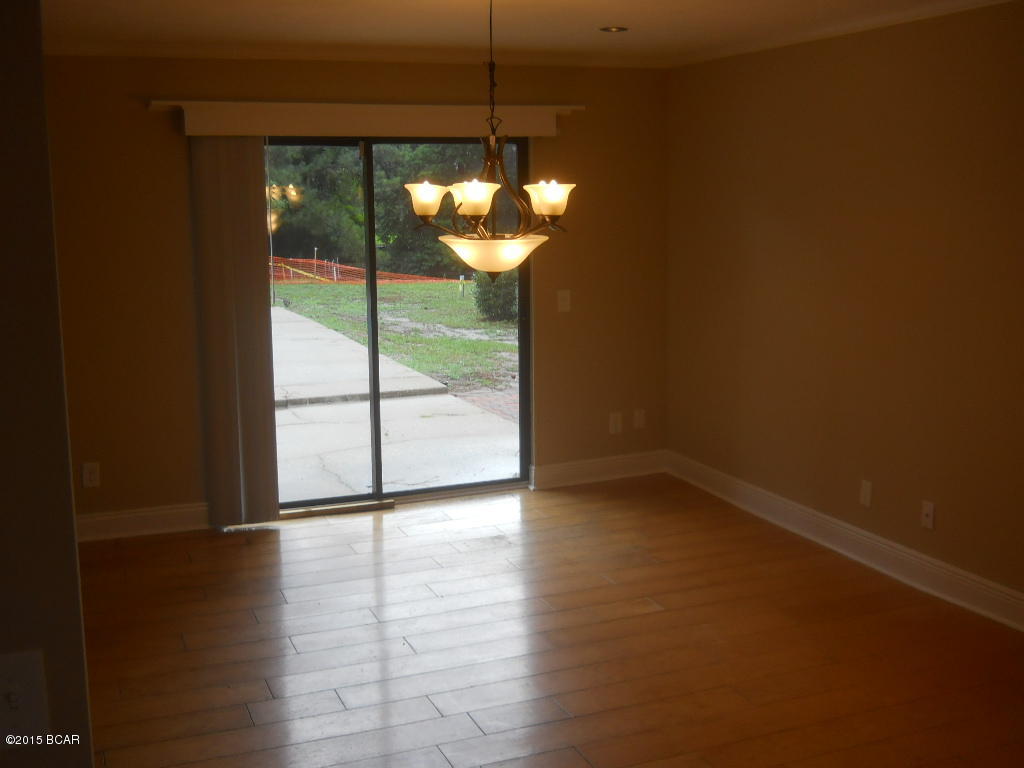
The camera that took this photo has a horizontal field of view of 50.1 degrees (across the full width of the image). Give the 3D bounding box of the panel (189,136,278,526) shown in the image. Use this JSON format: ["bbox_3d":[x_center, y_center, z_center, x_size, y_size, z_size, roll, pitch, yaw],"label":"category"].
[{"bbox_3d":[-1.365,-0.252,5.427,0.360,1.950,0.100,-5,11,-22],"label":"panel"}]

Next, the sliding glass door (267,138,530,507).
[{"bbox_3d":[-0.729,-0.334,5.838,1.780,1.980,0.100,-5,11,-22],"label":"sliding glass door"}]

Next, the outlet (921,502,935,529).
[{"bbox_3d":[1.737,0.549,4.571,0.010,0.116,0.072,-5,11,-22],"label":"outlet"}]

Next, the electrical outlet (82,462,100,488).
[{"bbox_3d":[-2.058,0.447,5.358,0.072,0.116,0.010,-5,11,-22],"label":"electrical outlet"}]

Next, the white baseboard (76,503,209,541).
[{"bbox_3d":[-1.886,0.695,5.477,0.680,0.143,0.018,-5,11,-22],"label":"white baseboard"}]

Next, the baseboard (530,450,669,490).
[{"bbox_3d":[0.514,0.501,6.429,0.900,0.143,0.018,-5,11,-22],"label":"baseboard"}]

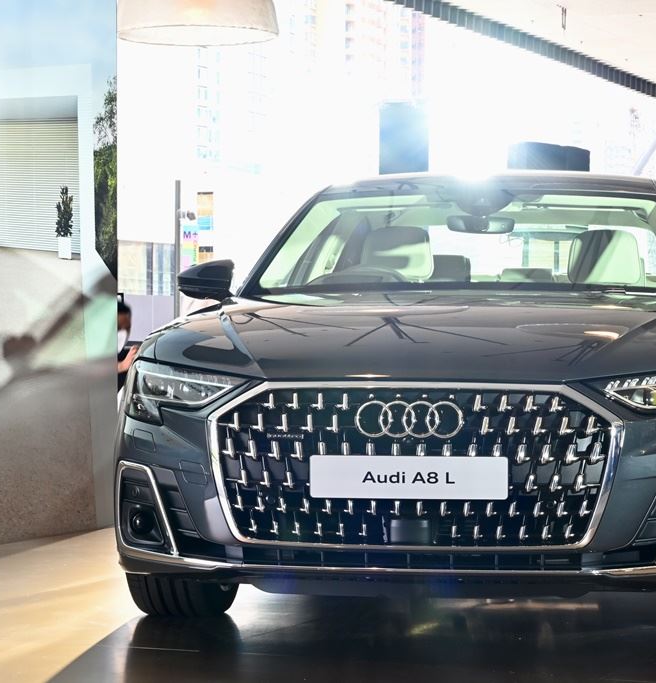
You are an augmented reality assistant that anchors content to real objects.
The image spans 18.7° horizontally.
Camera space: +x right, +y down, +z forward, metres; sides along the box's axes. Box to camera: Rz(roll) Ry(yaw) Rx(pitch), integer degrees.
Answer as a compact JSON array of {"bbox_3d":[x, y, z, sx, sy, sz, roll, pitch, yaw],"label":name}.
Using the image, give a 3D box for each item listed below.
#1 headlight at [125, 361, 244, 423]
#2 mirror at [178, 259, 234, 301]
[{"bbox_3d":[-0.406,0.145,5.651,0.410,0.180,0.380,0,1,10],"label":"headlight"},{"bbox_3d":[-0.443,-0.210,7.115,0.235,0.175,0.185,0,1,10],"label":"mirror"}]

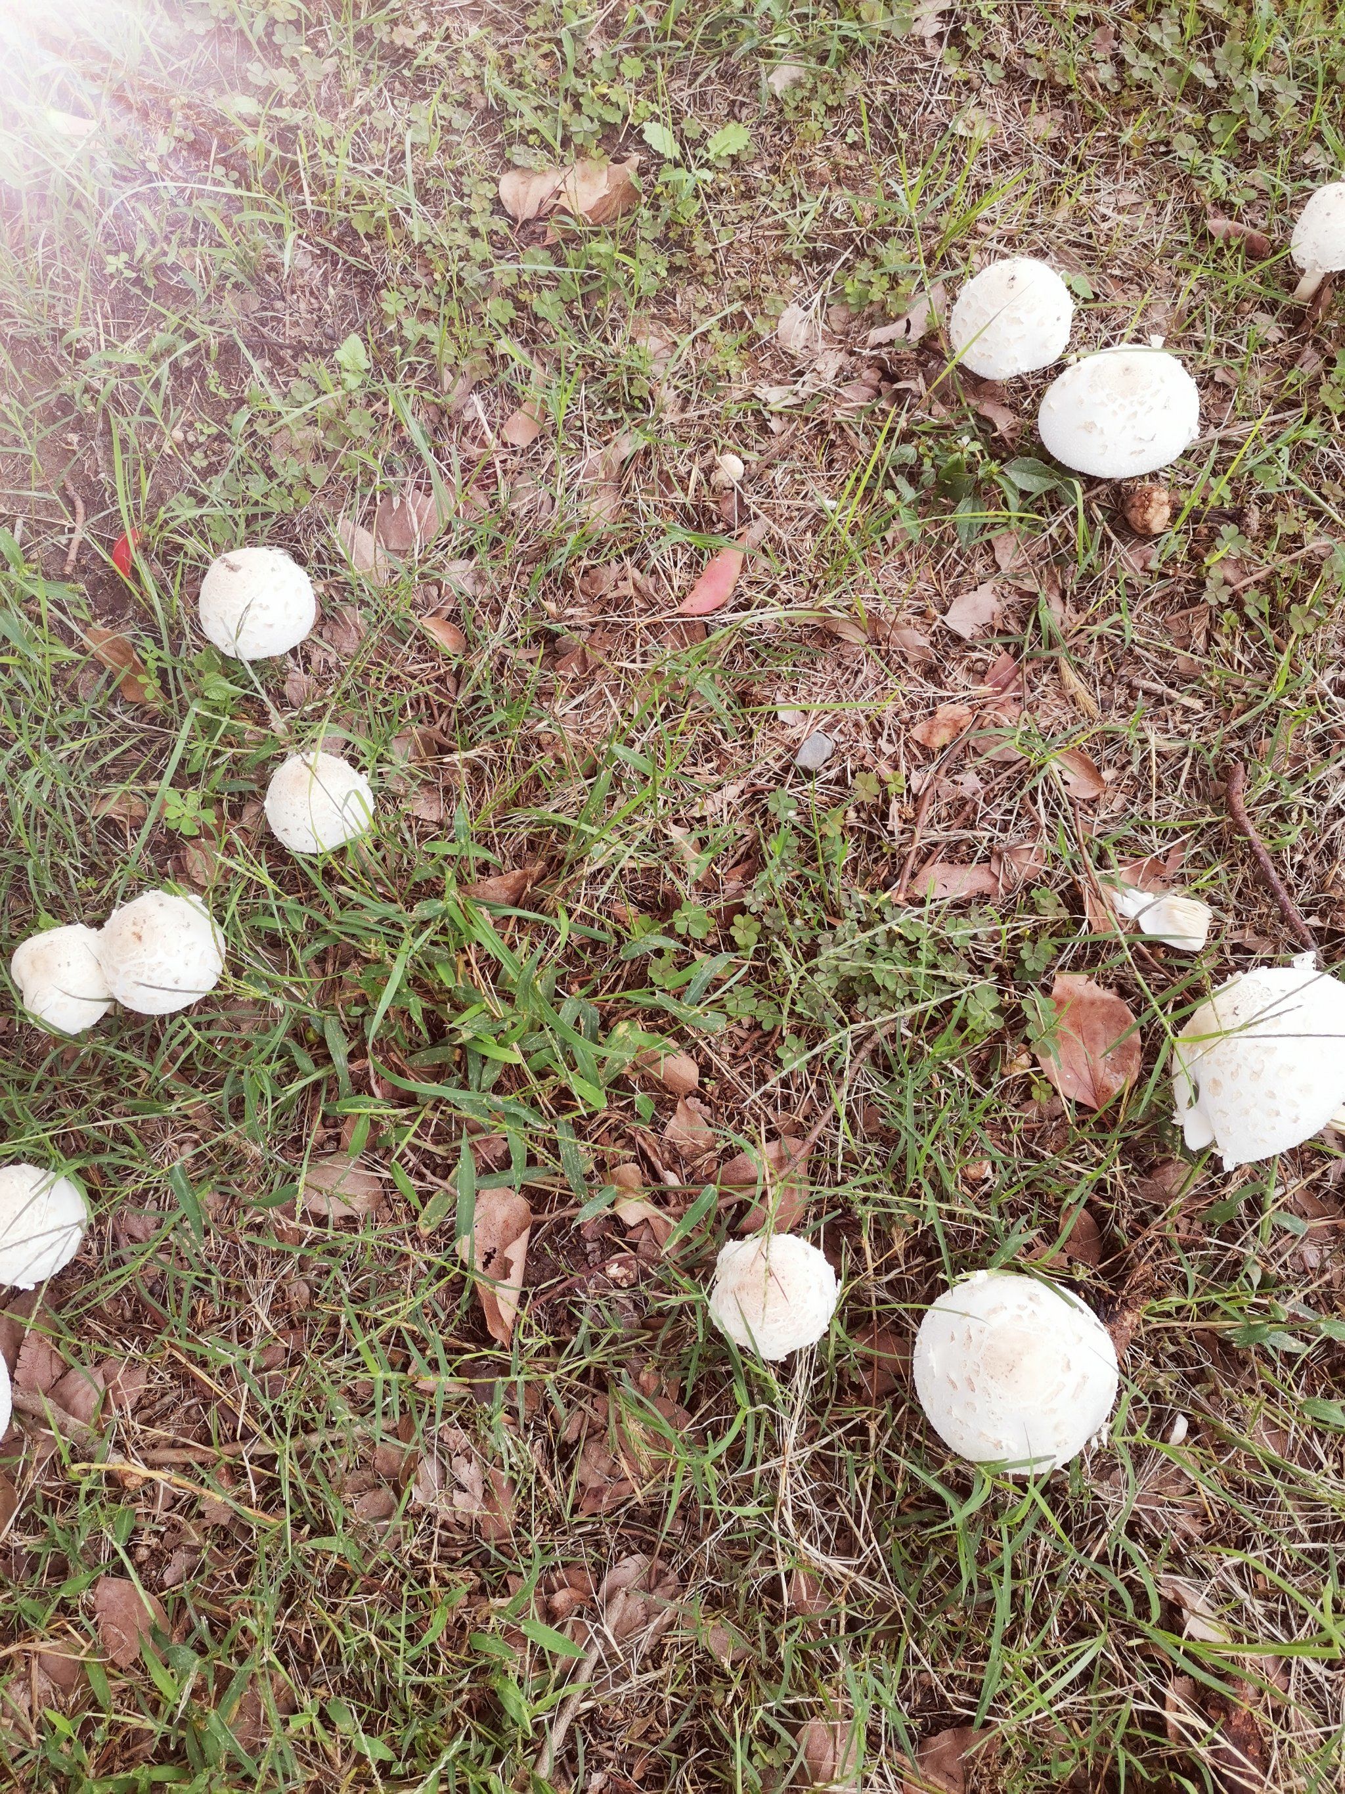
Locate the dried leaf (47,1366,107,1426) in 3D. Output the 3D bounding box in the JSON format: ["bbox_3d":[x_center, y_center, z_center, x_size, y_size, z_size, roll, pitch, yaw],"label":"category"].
[{"bbox_3d":[-0.353,0.295,0.798,0.034,0.010,0.037,0,61,0],"label":"dried leaf"}]

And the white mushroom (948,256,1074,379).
[{"bbox_3d":[0.269,-0.455,1.076,0.098,0.098,0.098,-1,62,3],"label":"white mushroom"}]

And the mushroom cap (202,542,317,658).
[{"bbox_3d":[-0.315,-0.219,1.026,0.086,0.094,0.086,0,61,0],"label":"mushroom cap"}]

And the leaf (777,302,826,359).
[{"bbox_3d":[0.113,-0.493,1.172,0.040,0.014,0.063,-2,65,-1],"label":"leaf"}]

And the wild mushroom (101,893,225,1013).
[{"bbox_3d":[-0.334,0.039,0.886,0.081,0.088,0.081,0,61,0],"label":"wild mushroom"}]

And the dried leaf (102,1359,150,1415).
[{"bbox_3d":[-0.280,0.250,0.689,0.022,0.009,0.026,-5,62,-3],"label":"dried leaf"}]

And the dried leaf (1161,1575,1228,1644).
[{"bbox_3d":[0.247,0.339,0.639,0.039,0.012,0.013,38,68,18],"label":"dried leaf"}]

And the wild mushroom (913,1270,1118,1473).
[{"bbox_3d":[0.192,0.266,0.751,0.111,0.058,0.111,-2,65,4],"label":"wild mushroom"}]

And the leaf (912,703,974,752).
[{"bbox_3d":[0.197,-0.124,0.976,0.027,0.012,0.050,39,74,19],"label":"leaf"}]

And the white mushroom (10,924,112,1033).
[{"bbox_3d":[-0.398,0.055,0.881,0.070,0.078,0.070,0,65,0],"label":"white mushroom"}]

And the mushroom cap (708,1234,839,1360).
[{"bbox_3d":[0.056,0.223,0.746,0.070,0.070,0.070,-1,62,3],"label":"mushroom cap"}]

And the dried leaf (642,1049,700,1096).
[{"bbox_3d":[0.000,0.099,0.768,0.022,0.010,0.031,-33,67,-16],"label":"dried leaf"}]

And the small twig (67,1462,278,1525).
[{"bbox_3d":[-0.284,0.338,0.769,0.126,0.014,0.016,11,62,6],"label":"small twig"}]

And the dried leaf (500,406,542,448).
[{"bbox_3d":[-0.109,-0.353,1.009,0.029,0.009,0.036,34,67,16],"label":"dried leaf"}]

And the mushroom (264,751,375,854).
[{"bbox_3d":[-0.243,-0.062,0.932,0.075,0.085,0.075,0,65,0],"label":"mushroom"}]

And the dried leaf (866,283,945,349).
[{"bbox_3d":[0.206,-0.483,1.131,0.099,0.018,0.034,-41,67,-17],"label":"dried leaf"}]

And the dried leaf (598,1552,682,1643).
[{"bbox_3d":[-0.015,0.333,0.640,0.033,0.016,0.040,29,66,15],"label":"dried leaf"}]

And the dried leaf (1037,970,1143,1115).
[{"bbox_3d":[0.255,0.089,0.825,0.057,0.018,0.085,15,64,11],"label":"dried leaf"}]

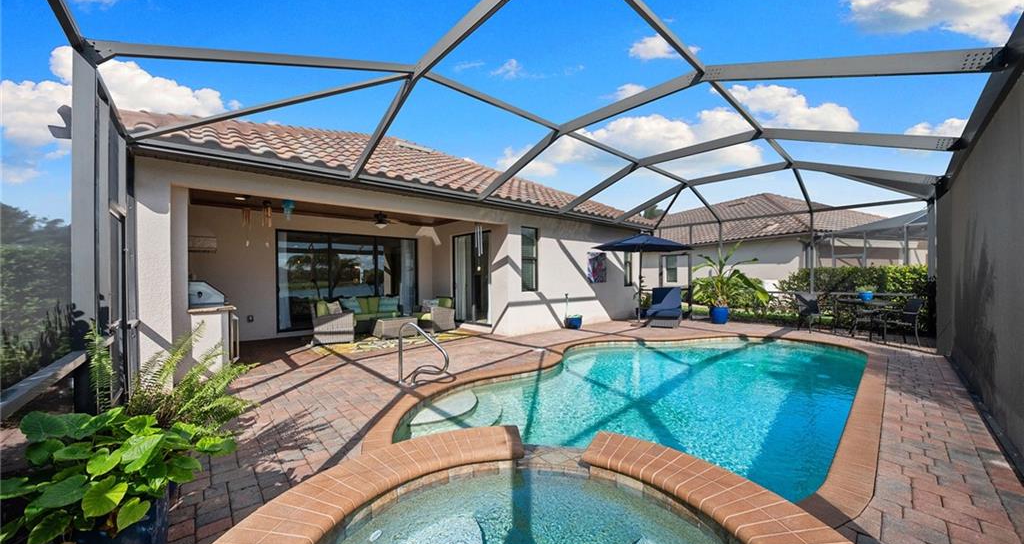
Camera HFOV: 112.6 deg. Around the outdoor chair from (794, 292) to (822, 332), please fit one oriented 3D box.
[{"bbox_3d":[7.100,0.945,8.080,0.620,0.930,0.580,0,1,22],"label":"outdoor chair"}]

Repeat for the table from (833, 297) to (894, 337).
[{"bbox_3d":[7.870,1.055,7.600,1.020,0.730,1.020,-1,1,-41],"label":"table"}]

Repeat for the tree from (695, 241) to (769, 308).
[{"bbox_3d":[5.980,0.100,9.400,1.800,1.770,1.650,0,1,33],"label":"tree"}]

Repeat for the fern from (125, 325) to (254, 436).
[{"bbox_3d":[-2.270,0.760,2.400,0.750,0.780,0.780,-1,1,-44],"label":"fern"}]

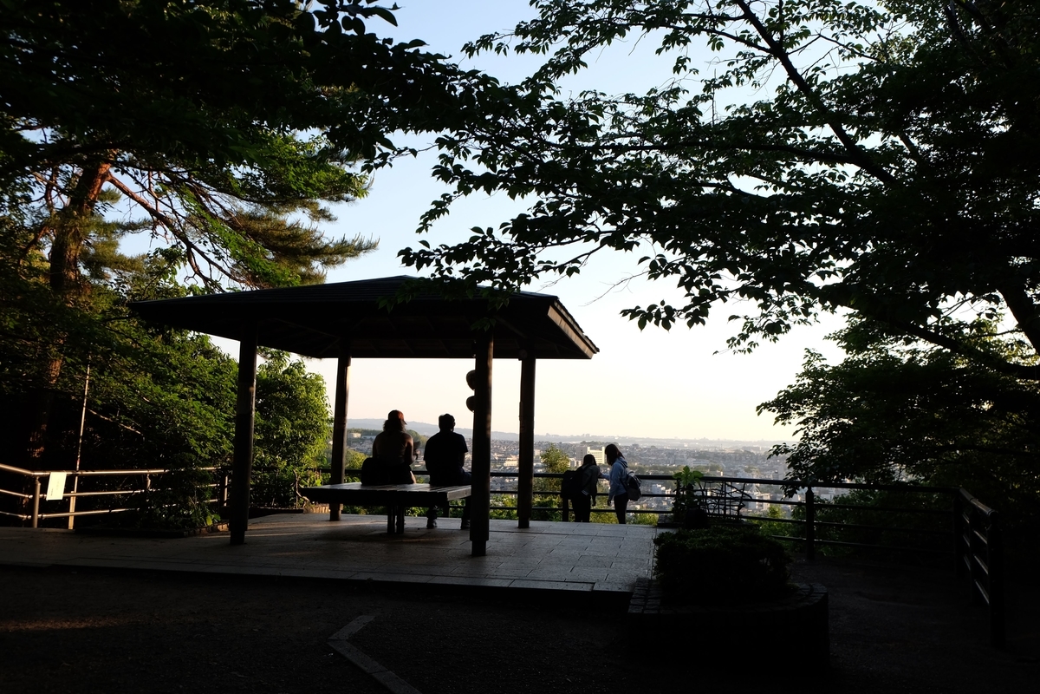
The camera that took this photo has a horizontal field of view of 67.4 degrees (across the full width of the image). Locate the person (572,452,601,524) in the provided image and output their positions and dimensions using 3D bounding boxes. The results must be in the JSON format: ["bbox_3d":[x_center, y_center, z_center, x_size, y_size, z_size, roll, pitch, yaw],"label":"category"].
[{"bbox_3d":[1.013,2.335,11.762,0.450,1.440,0.460,6,-8,-37],"label":"person"}]

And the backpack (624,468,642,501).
[{"bbox_3d":[1.716,2.066,11.744,0.200,0.420,0.280,-1,-7,17],"label":"backpack"}]

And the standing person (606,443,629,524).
[{"bbox_3d":[1.458,2.280,11.769,0.400,1.570,0.450,-1,-7,17],"label":"standing person"}]

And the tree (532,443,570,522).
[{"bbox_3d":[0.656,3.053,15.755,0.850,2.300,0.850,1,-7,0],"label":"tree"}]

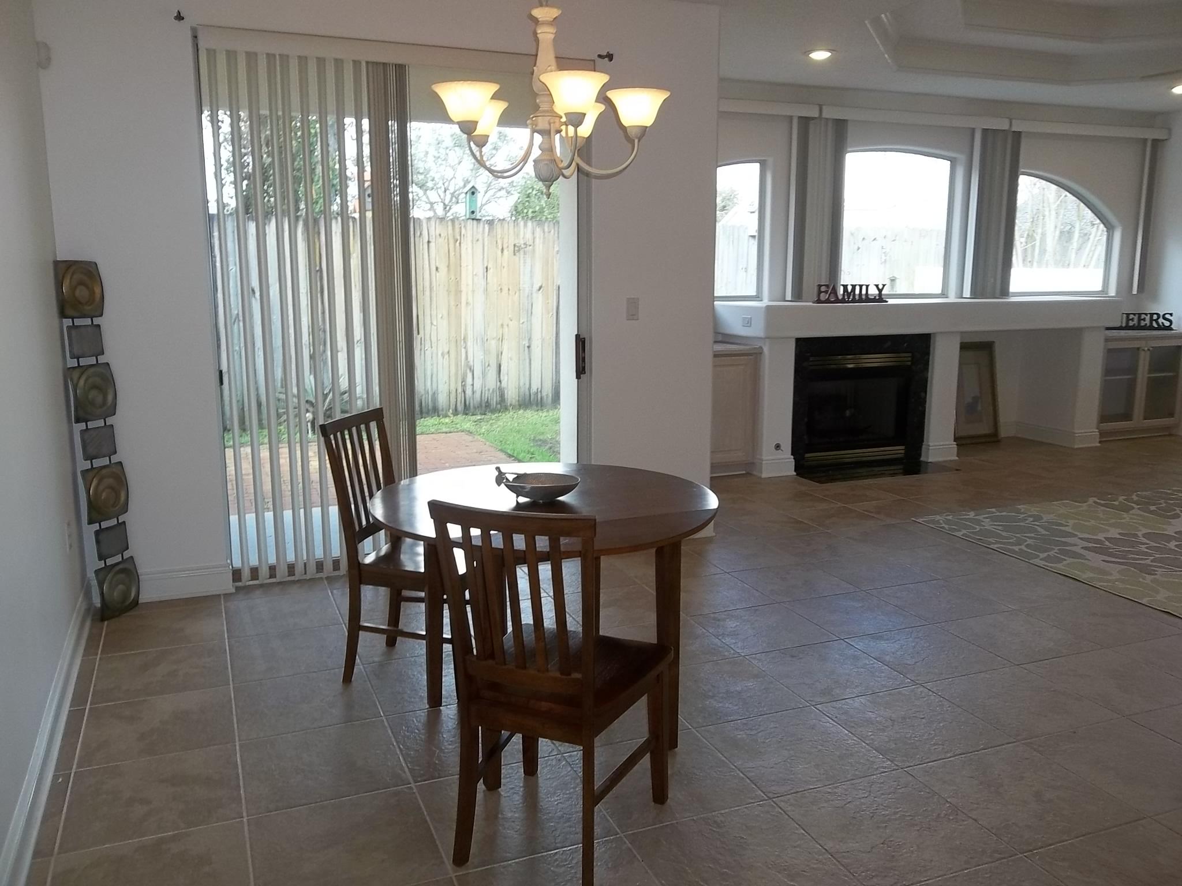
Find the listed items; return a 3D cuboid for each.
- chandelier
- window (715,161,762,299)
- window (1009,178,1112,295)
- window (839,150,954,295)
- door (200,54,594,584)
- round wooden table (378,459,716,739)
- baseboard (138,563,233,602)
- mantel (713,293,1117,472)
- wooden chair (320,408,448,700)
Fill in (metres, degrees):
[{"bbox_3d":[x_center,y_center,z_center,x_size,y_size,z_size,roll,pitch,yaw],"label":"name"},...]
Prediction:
[{"bbox_3d":[-0.122,-0.954,2.570,0.690,0.530,0.690,-4,11,-21],"label":"chandelier"},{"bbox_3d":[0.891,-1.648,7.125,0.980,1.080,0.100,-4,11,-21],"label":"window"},{"bbox_3d":[4.285,-1.884,8.448,1.380,1.080,0.100,-4,11,-21],"label":"window"},{"bbox_3d":[2.472,-1.802,7.733,1.300,1.180,0.100,-4,11,-21],"label":"window"},{"bbox_3d":[-0.870,-0.586,4.559,1.800,2.420,0.110,-4,11,-21],"label":"door"},{"bbox_3d":[-0.141,0.549,2.948,1.080,0.756,1.080,0,10,0],"label":"round wooden table"},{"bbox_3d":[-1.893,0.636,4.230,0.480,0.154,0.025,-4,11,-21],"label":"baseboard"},{"bbox_3d":[2.749,-0.543,7.628,3.500,1.264,0.740,-4,11,-21],"label":"mantel"},{"bbox_3d":[-0.625,0.378,3.372,0.510,0.950,0.450,3,10,15],"label":"wooden chair"}]

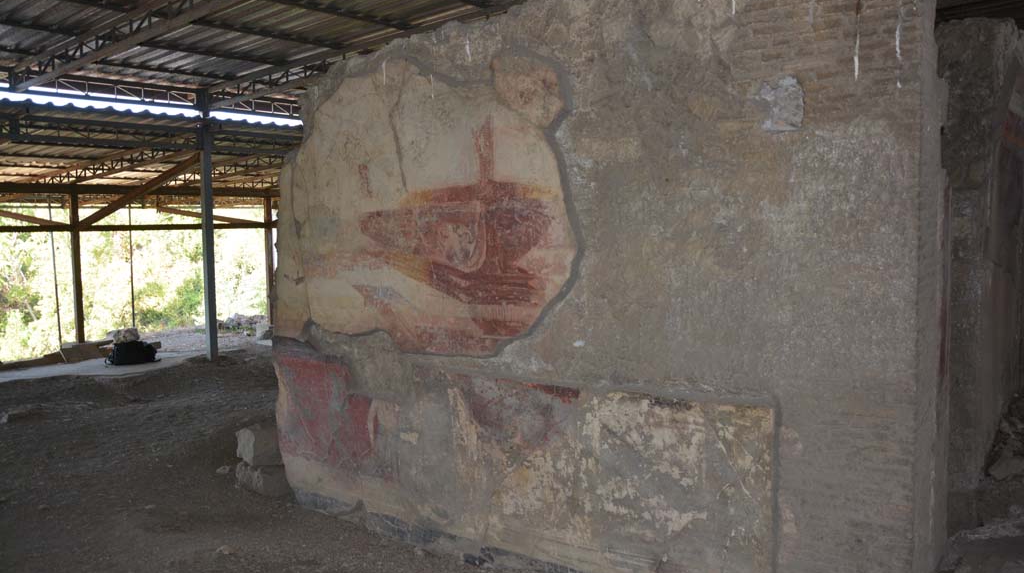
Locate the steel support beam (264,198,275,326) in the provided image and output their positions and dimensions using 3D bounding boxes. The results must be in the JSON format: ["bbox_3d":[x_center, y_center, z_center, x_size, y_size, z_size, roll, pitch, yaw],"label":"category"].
[{"bbox_3d":[-4.307,-0.429,13.653,0.090,2.276,0.090,3,6,45],"label":"steel support beam"}]

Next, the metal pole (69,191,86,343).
[{"bbox_3d":[-6.480,-0.245,11.431,0.090,2.265,0.090,3,6,45],"label":"metal pole"}]

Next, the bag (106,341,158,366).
[{"bbox_3d":[-4.899,0.858,9.912,0.540,0.265,0.280,-3,5,-26],"label":"bag"}]

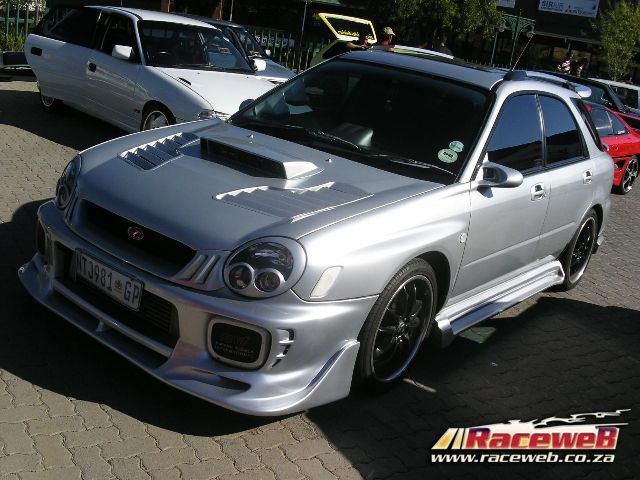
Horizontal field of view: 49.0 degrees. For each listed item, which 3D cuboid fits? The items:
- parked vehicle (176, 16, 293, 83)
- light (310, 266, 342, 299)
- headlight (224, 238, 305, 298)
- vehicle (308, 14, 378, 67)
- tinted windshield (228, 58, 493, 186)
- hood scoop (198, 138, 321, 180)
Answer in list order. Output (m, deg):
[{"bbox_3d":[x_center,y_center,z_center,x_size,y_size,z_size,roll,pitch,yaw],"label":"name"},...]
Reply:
[{"bbox_3d":[-1.970,-2.950,11.650,1.690,1.400,4.250,-8,23,-44],"label":"parked vehicle"},{"bbox_3d":[0.024,0.157,2.644,0.140,0.120,0.045,0,18,-31],"label":"light"},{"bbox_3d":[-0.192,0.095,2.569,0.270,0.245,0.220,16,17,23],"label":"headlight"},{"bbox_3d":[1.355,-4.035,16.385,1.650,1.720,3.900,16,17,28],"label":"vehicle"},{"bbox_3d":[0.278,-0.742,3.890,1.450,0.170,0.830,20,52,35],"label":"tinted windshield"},{"bbox_3d":[-0.265,-0.389,3.332,0.540,0.105,0.380,20,19,34],"label":"hood scoop"}]

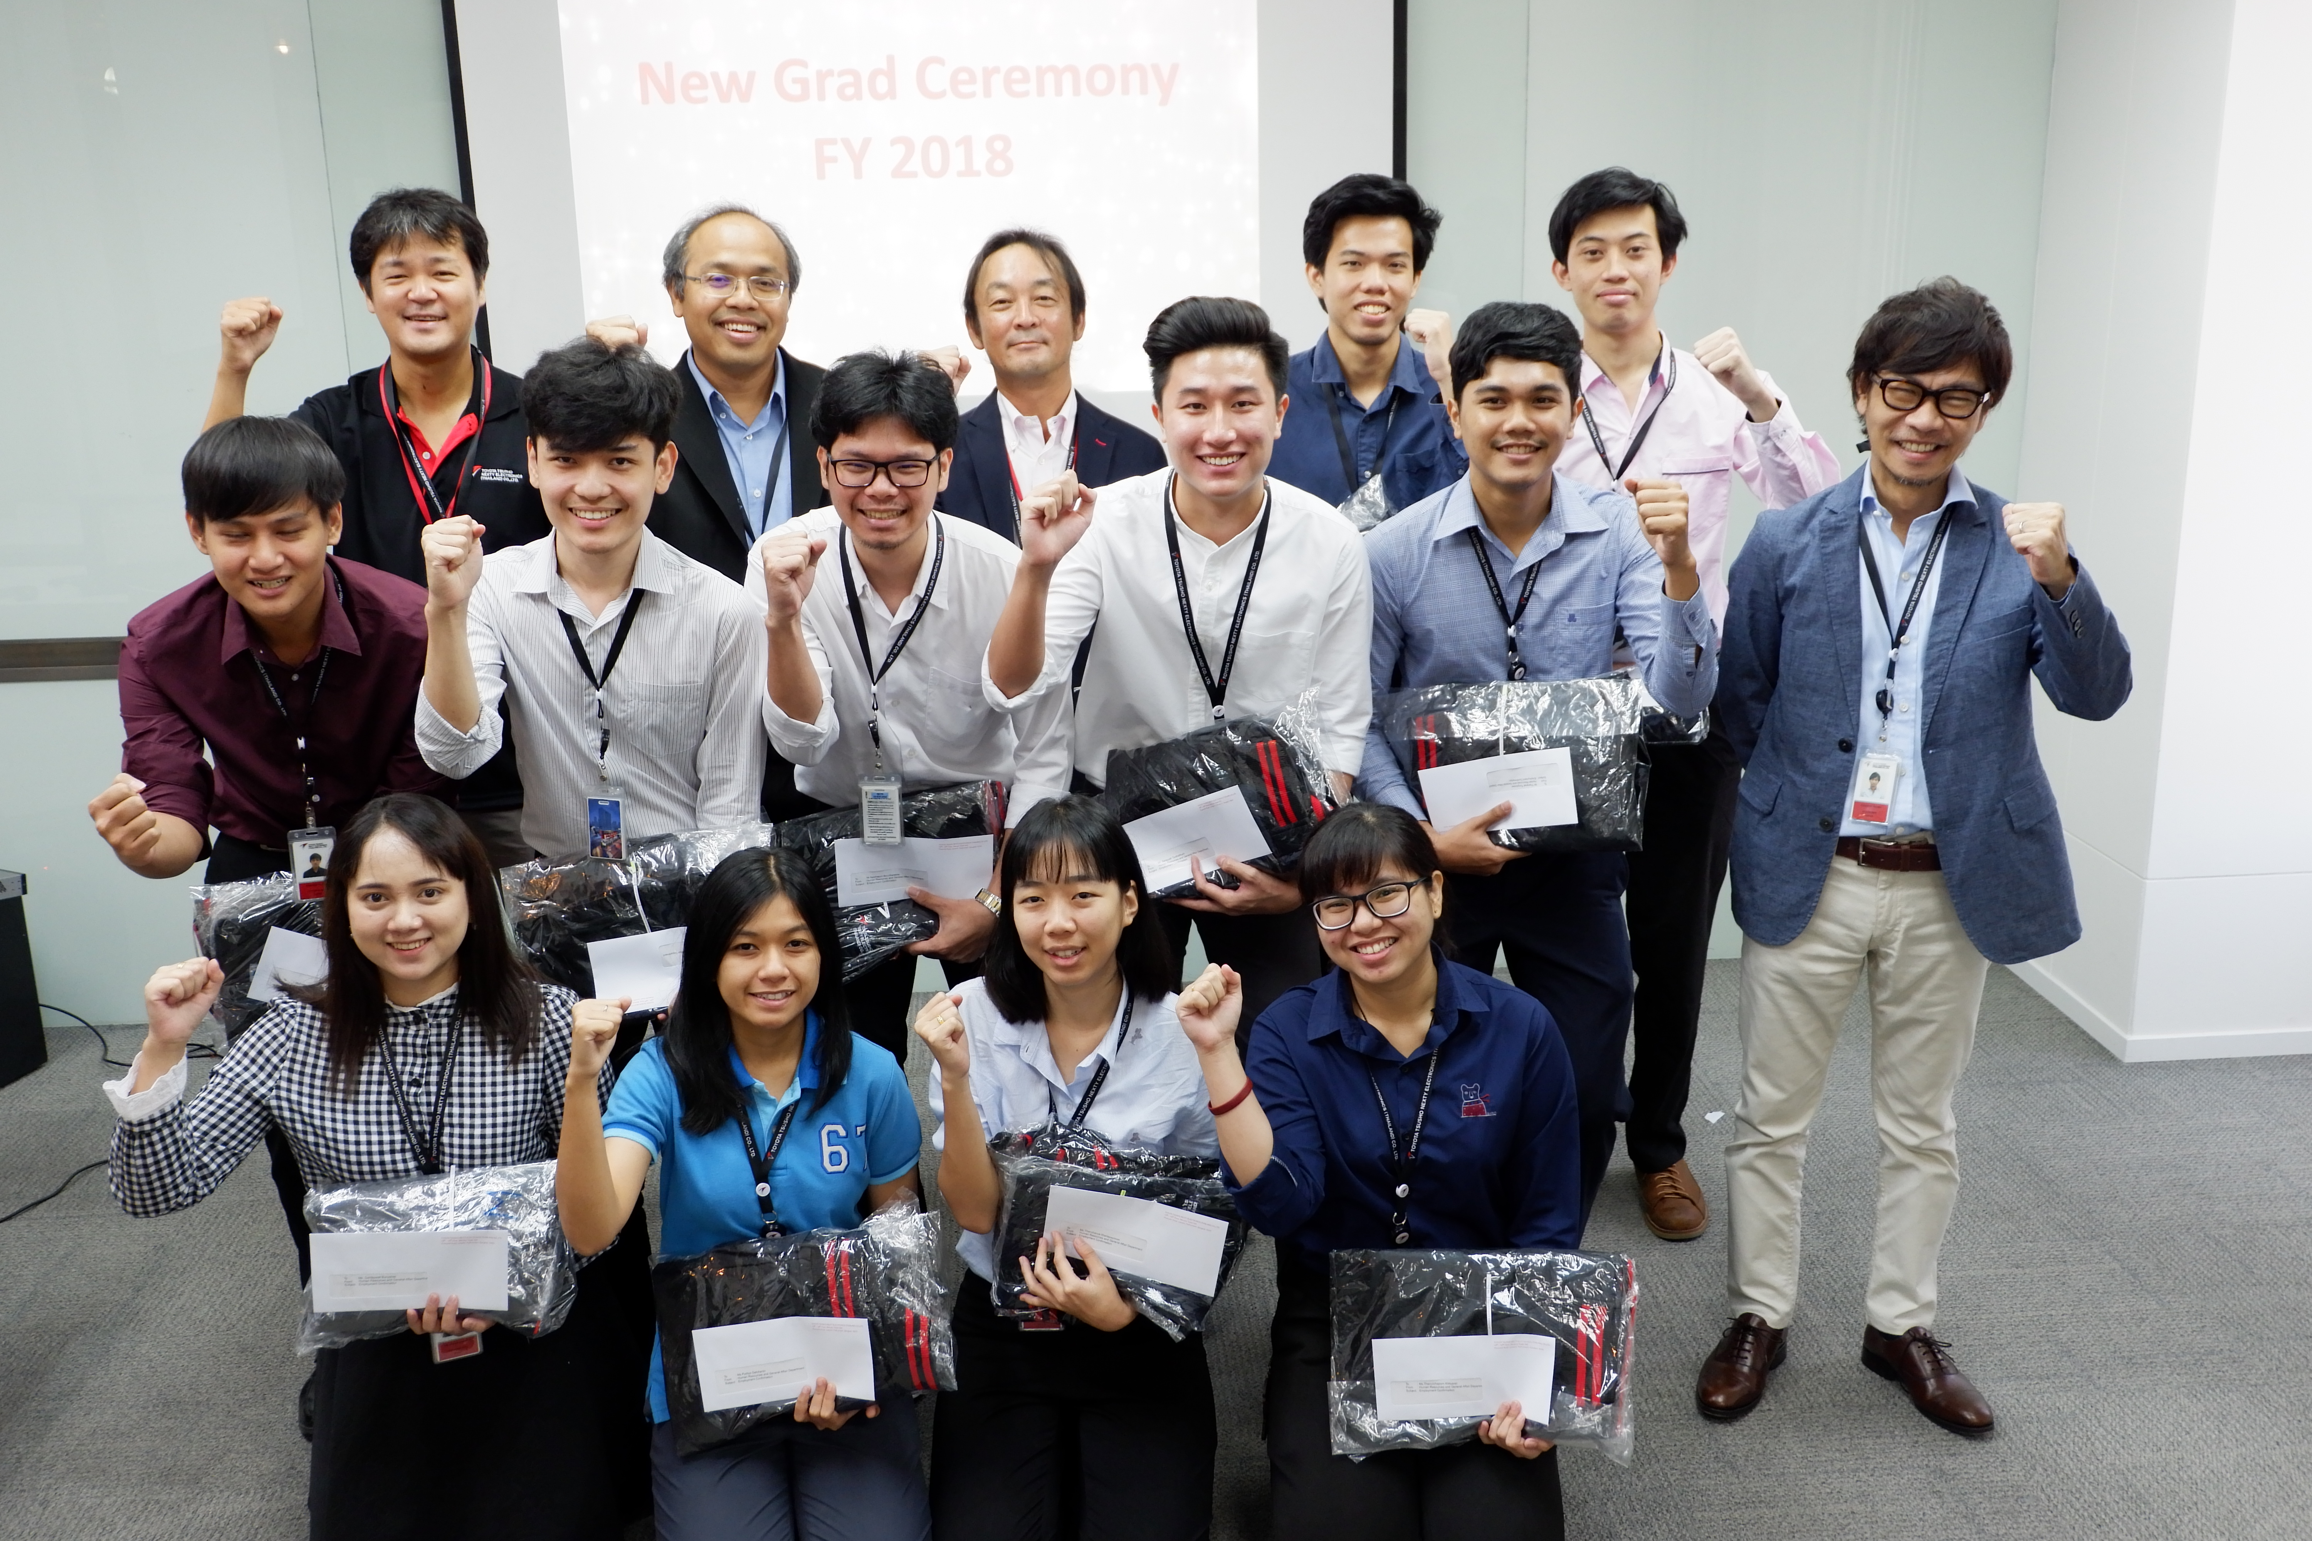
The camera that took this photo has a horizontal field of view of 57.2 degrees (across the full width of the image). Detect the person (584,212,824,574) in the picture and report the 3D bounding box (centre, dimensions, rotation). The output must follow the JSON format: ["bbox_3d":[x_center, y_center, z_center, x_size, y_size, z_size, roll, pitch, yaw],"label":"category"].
[{"bbox_3d":[-0.661,-0.019,3.511,0.500,1.770,0.420,-3,15,-8],"label":"person"}]

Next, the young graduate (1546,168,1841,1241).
[{"bbox_3d":[0.863,-0.083,3.610,0.570,1.810,0.430,1,15,9],"label":"young graduate"}]

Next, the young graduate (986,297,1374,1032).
[{"bbox_3d":[0.048,0.143,3.188,0.570,1.620,0.520,-2,15,-3],"label":"young graduate"}]

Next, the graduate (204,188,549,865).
[{"bbox_3d":[-1.191,-0.039,3.574,0.560,1.800,0.420,-5,15,-13],"label":"graduate"}]

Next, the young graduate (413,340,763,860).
[{"bbox_3d":[-0.721,0.197,2.999,0.480,1.620,0.500,-4,15,-12],"label":"young graduate"}]

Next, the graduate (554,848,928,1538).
[{"bbox_3d":[-0.462,0.570,2.666,0.450,1.060,0.620,-3,15,-8],"label":"graduate"}]

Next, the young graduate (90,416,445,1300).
[{"bbox_3d":[-1.250,0.228,3.213,0.570,1.500,0.550,-7,16,-21],"label":"young graduate"}]

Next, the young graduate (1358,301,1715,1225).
[{"bbox_3d":[0.548,0.136,3.190,0.550,1.610,0.520,0,15,7],"label":"young graduate"}]

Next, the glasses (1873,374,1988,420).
[{"bbox_3d":[1.030,-0.499,2.813,0.143,0.047,0.143,12,25,16],"label":"glasses"}]

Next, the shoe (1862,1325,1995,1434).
[{"bbox_3d":[1.163,0.899,3.201,0.100,0.100,0.272,-7,15,-19],"label":"shoe"}]

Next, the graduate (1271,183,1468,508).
[{"bbox_3d":[0.349,-0.049,3.543,0.530,1.800,0.430,0,15,6],"label":"graduate"}]

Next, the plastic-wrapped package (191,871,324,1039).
[{"bbox_3d":[-1.135,0.264,2.950,0.360,0.250,0.070,-12,7,-12],"label":"plastic-wrapped package"}]

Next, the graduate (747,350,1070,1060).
[{"bbox_3d":[-0.331,0.176,3.120,0.480,1.590,0.550,-3,15,-6],"label":"graduate"}]

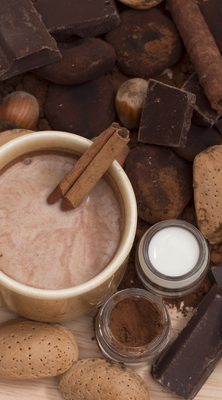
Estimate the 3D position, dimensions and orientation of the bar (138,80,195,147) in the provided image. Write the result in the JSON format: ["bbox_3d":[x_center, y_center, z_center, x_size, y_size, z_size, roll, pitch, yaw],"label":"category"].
[{"bbox_3d":[0.023,-0.037,0.493,0.018,0.007,0.025,10,94,11],"label":"bar"}]

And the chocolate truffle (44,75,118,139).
[{"bbox_3d":[-0.014,-0.041,0.509,0.031,0.017,0.030,0,75,0],"label":"chocolate truffle"}]

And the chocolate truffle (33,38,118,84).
[{"bbox_3d":[-0.016,-0.060,0.503,0.037,0.017,0.030,-7,42,-8],"label":"chocolate truffle"}]

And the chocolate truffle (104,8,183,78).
[{"bbox_3d":[0.014,-0.070,0.514,0.035,0.019,0.033,0,75,0],"label":"chocolate truffle"}]

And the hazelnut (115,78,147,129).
[{"bbox_3d":[0.011,-0.042,0.506,0.018,0.018,0.021,0,75,0],"label":"hazelnut"}]

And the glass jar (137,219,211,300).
[{"bbox_3d":[0.026,0.025,0.489,0.030,0.024,0.030,0,75,0],"label":"glass jar"}]

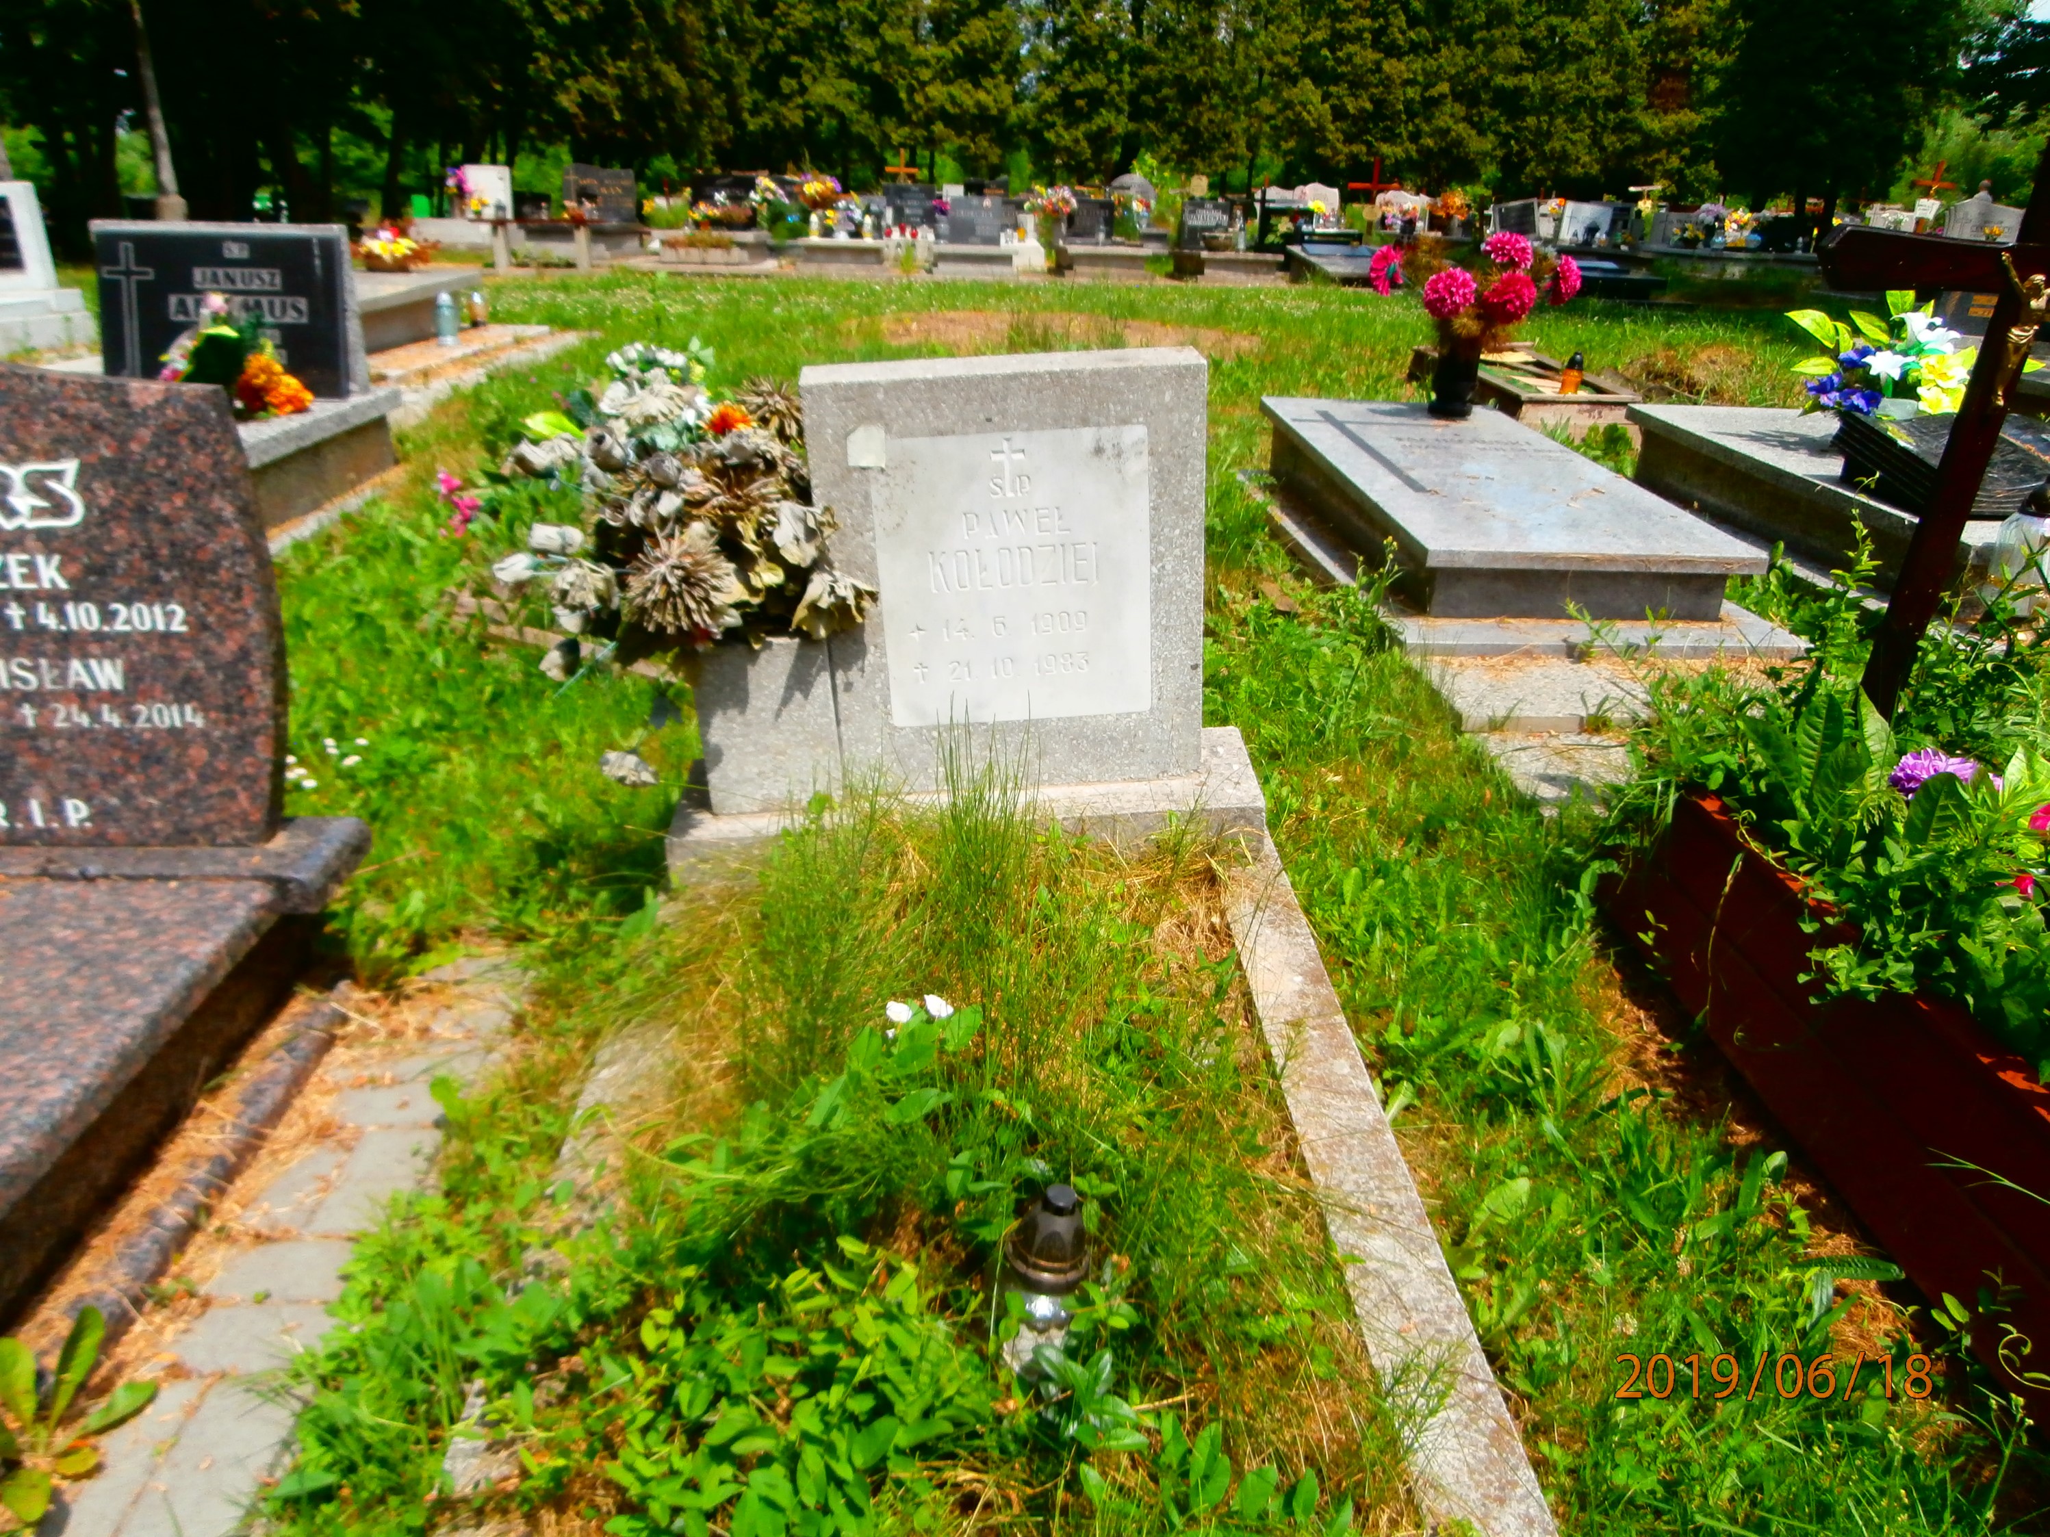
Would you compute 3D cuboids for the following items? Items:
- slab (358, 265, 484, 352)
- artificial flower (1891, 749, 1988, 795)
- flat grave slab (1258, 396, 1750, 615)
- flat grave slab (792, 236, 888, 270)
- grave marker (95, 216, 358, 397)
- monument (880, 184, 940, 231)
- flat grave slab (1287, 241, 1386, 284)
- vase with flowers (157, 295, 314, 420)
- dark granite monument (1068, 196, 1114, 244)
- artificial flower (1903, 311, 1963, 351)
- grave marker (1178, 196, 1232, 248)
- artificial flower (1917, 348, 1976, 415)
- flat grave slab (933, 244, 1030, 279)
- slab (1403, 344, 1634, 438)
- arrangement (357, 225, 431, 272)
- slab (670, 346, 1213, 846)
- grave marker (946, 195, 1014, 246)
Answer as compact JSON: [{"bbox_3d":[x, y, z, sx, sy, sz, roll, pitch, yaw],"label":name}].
[{"bbox_3d":[-4.041,-2.766,8.694,0.880,0.310,2.000,-1,24,-2],"label":"slab"},{"bbox_3d":[1.360,0.008,2.120,0.115,0.080,0.110,-1,24,-2],"label":"artificial flower"},{"bbox_3d":[1.322,-0.820,4.285,0.845,0.200,1.819,0,26,-5],"label":"flat grave slab"},{"bbox_3d":[-1.974,-5.761,15.843,1.000,0.310,1.800,-1,24,-3],"label":"flat grave slab"},{"bbox_3d":[-2.762,-1.597,4.948,0.810,0.560,0.150,0,16,-5],"label":"grave marker"},{"bbox_3d":[-1.236,-5.981,15.262,0.591,0.532,0.130,0,24,-4],"label":"monument"},{"bbox_3d":[3.335,-5.096,14.449,0.960,0.210,1.950,0,27,-4],"label":"flat grave slab"},{"bbox_3d":[-2.553,-1.335,4.600,0.380,0.360,0.280,-1,24,-2],"label":"vase with flowers"},{"bbox_3d":[0.693,-5.880,15.277,0.547,0.463,0.130,0,24,-4],"label":"dark granite monument"},{"bbox_3d":[2.649,-1.277,4.150,0.130,0.105,0.120,-1,24,-2],"label":"artificial flower"},{"bbox_3d":[1.884,-5.670,14.800,0.530,0.520,0.110,-2,24,-4],"label":"grave marker"},{"bbox_3d":[2.686,-1.129,4.150,0.130,0.160,0.120,-1,24,-2],"label":"artificial flower"},{"bbox_3d":[-0.470,-5.436,15.148,0.960,0.259,1.600,1,24,-3],"label":"flat grave slab"},{"bbox_3d":[2.466,-1.901,7.169,0.600,0.210,1.700,0,24,-4],"label":"slab"},{"bbox_3d":[-3.648,-2.979,8.135,0.360,0.270,0.310,0,24,-5],"label":"arrangement"},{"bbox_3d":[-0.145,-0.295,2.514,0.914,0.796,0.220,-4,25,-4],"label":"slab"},{"bbox_3d":[-0.510,-6.011,15.600,0.710,0.520,0.120,-2,24,-4],"label":"grave marker"}]

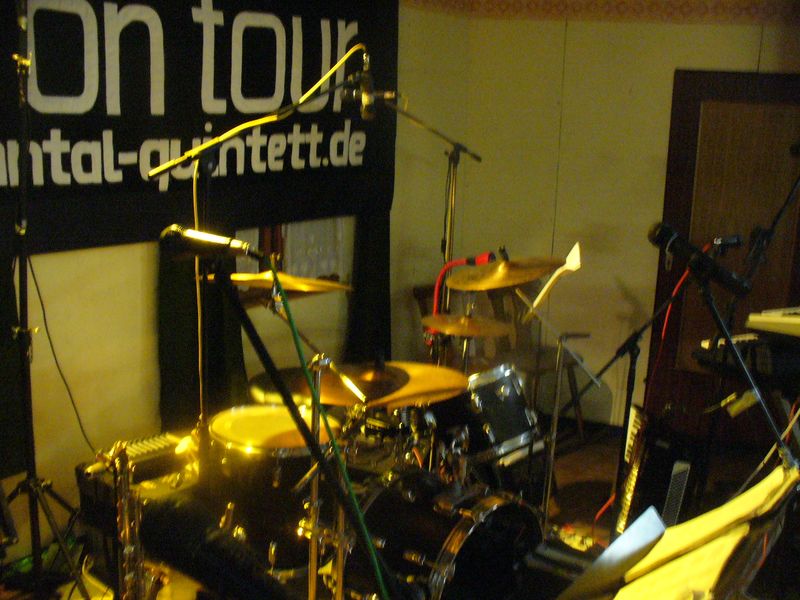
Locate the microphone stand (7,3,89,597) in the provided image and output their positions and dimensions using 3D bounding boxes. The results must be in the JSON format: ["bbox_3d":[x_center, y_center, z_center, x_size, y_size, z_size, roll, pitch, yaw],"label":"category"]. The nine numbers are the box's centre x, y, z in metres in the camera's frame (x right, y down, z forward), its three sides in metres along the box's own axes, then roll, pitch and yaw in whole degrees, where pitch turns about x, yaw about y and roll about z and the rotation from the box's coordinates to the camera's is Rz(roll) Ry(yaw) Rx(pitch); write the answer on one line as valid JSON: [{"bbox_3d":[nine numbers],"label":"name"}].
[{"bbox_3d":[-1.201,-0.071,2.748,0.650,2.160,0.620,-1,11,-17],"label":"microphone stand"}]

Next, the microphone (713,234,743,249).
[{"bbox_3d":[1.149,-0.205,3.000,0.150,0.040,0.040,-1,11,-37],"label":"microphone"}]

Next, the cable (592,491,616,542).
[{"bbox_3d":[0.777,0.827,3.250,0.080,0.180,0.100,2,11,0],"label":"cable"}]

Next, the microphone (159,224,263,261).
[{"bbox_3d":[-0.365,-0.111,1.620,0.200,0.052,0.052,11,13,29],"label":"microphone"}]

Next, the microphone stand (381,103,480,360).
[{"bbox_3d":[0.083,0.022,3.726,0.700,1.720,0.480,-4,12,-30],"label":"microphone stand"}]

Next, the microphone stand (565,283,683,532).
[{"bbox_3d":[0.840,0.446,3.032,0.560,1.200,0.480,2,11,0],"label":"microphone stand"}]

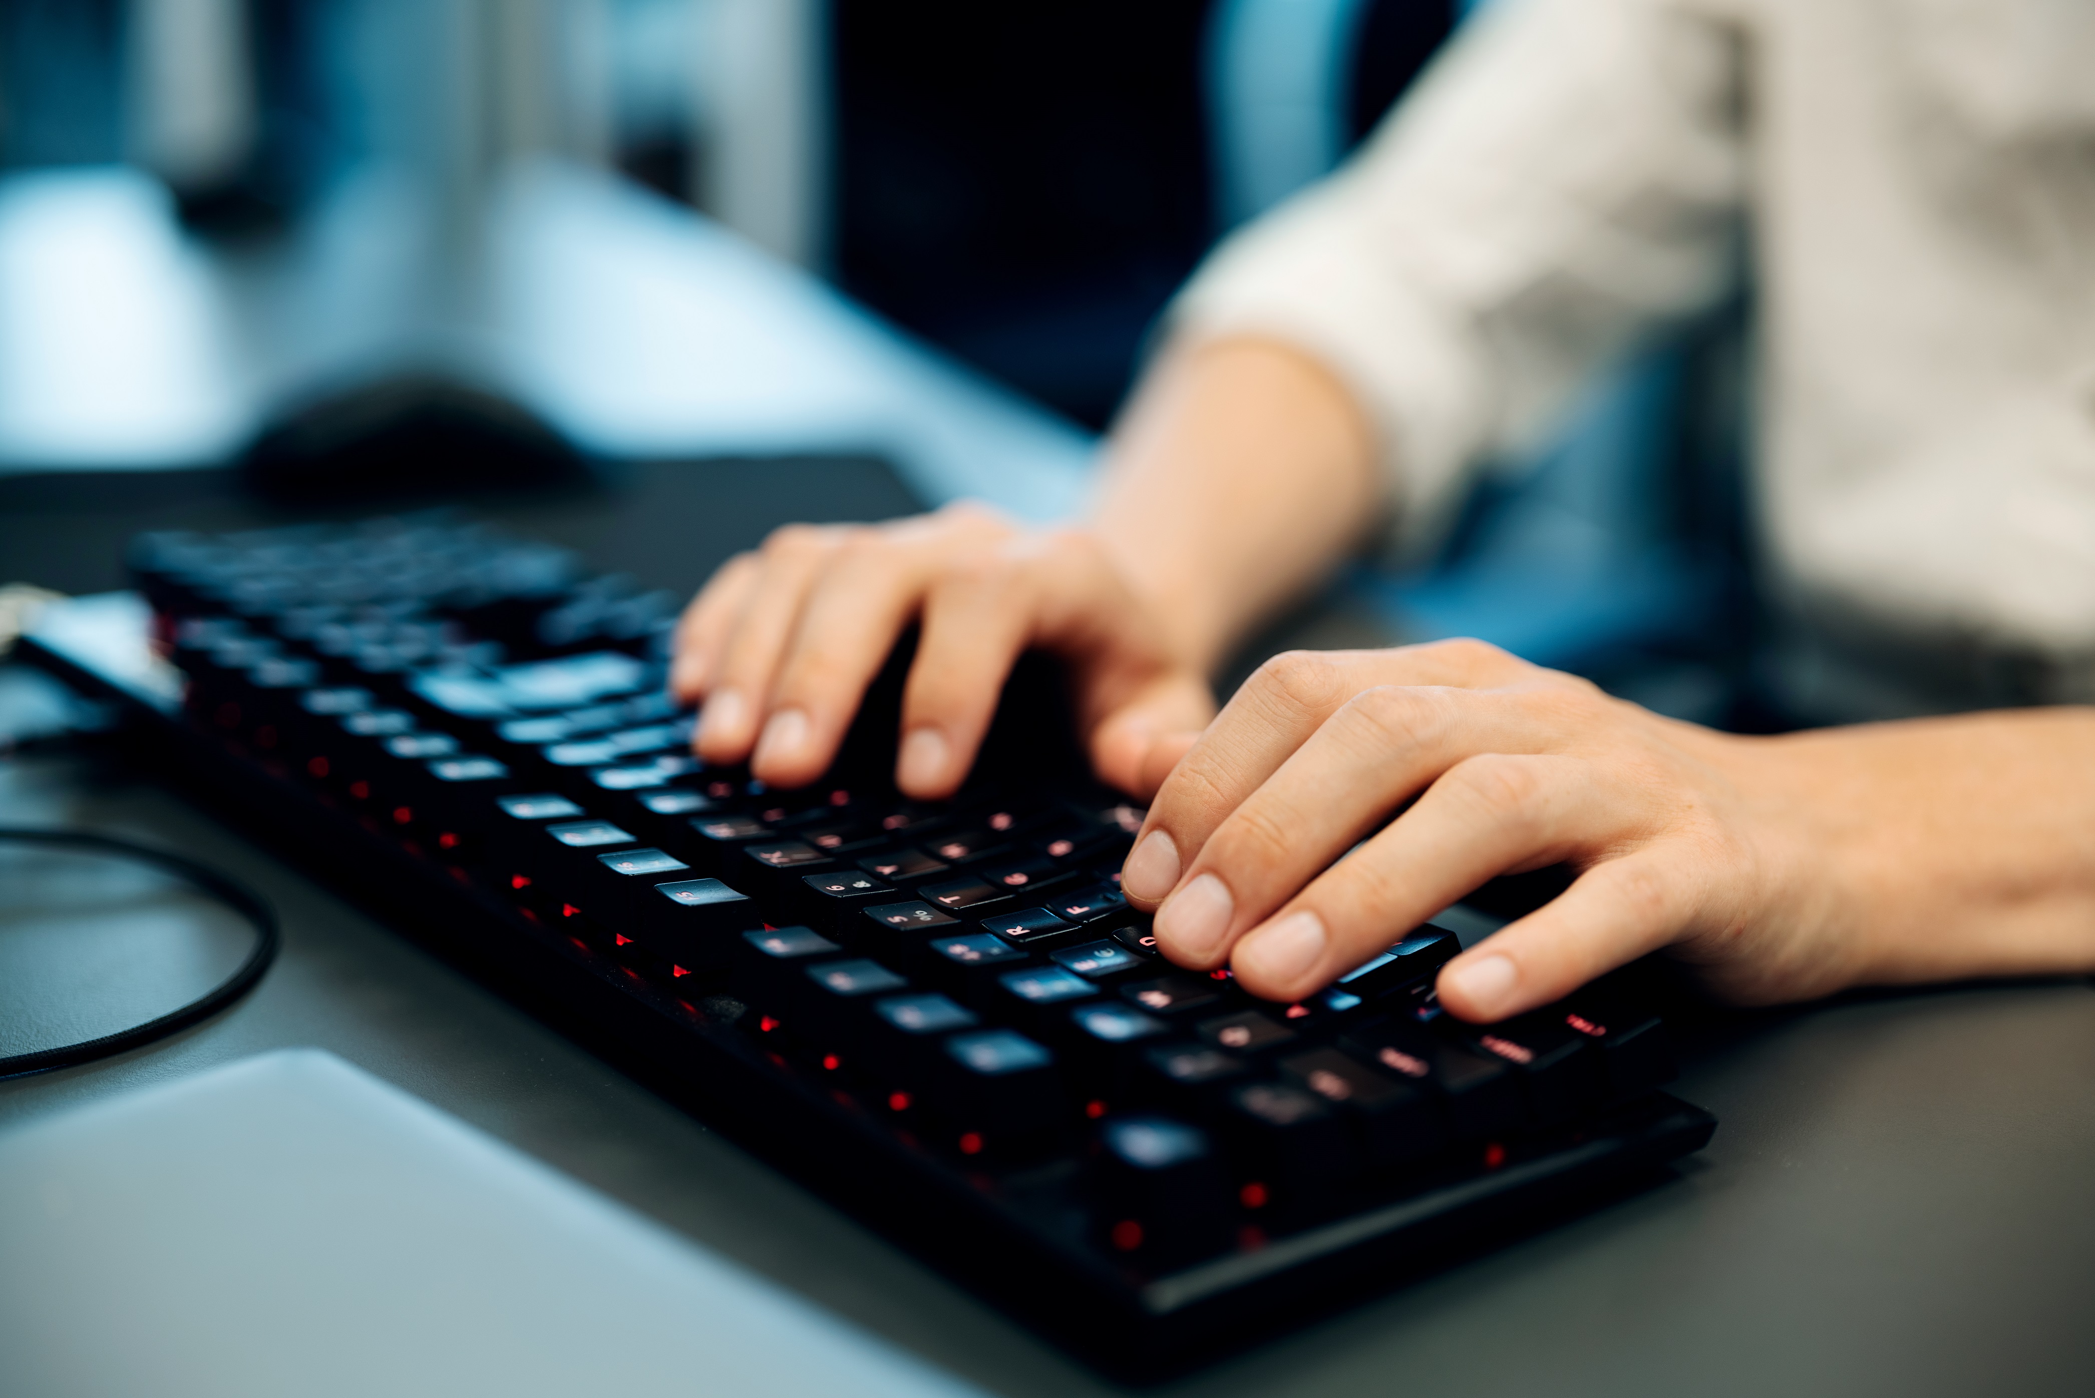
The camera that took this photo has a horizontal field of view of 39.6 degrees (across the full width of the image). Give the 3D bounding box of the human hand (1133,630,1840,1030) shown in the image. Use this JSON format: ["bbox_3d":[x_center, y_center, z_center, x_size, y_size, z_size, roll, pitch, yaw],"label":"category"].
[{"bbox_3d":[0.087,0.023,0.544,0.155,0.070,0.094,-1,24,-34],"label":"human hand"}]

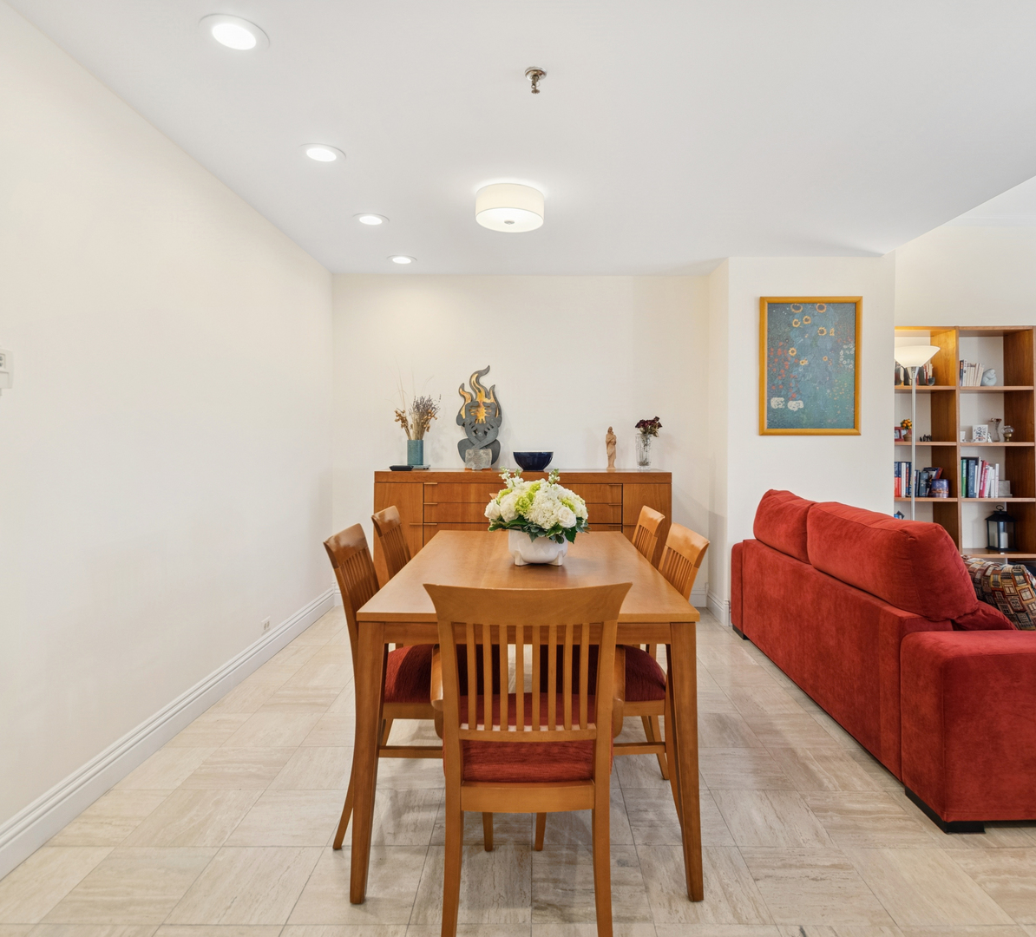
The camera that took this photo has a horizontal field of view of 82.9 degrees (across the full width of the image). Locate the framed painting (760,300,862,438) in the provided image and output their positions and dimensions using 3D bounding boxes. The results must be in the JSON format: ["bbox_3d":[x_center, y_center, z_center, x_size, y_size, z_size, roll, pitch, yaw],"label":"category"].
[{"bbox_3d":[1.915,-0.668,3.840,0.660,0.905,0.030,0,1,1],"label":"framed painting"}]

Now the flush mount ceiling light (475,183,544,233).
[{"bbox_3d":[-0.040,-1.276,2.880,0.333,0.120,0.333,0,1,1],"label":"flush mount ceiling light"}]

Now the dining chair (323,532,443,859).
[{"bbox_3d":[-0.311,0.660,1.895,0.505,0.920,0.430,0,1,1],"label":"dining chair"}]

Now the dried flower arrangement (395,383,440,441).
[{"bbox_3d":[-0.704,-0.387,4.120,0.315,0.400,0.250,0,1,1],"label":"dried flower arrangement"}]

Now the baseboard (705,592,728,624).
[{"bbox_3d":[1.384,0.947,4.060,0.020,0.155,0.470,0,1,1],"label":"baseboard"}]

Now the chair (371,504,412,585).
[{"bbox_3d":[-0.296,0.637,2.390,0.505,0.920,0.420,0,1,1],"label":"chair"}]

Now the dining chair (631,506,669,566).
[{"bbox_3d":[0.314,0.636,2.400,0.500,0.920,0.420,0,1,1],"label":"dining chair"}]

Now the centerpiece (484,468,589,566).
[{"bbox_3d":[0.070,0.171,2.200,0.385,0.350,0.360,0,1,1],"label":"centerpiece"}]

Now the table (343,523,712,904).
[{"bbox_3d":[0.046,0.718,2.220,0.910,0.757,1.420,0,1,1],"label":"table"}]

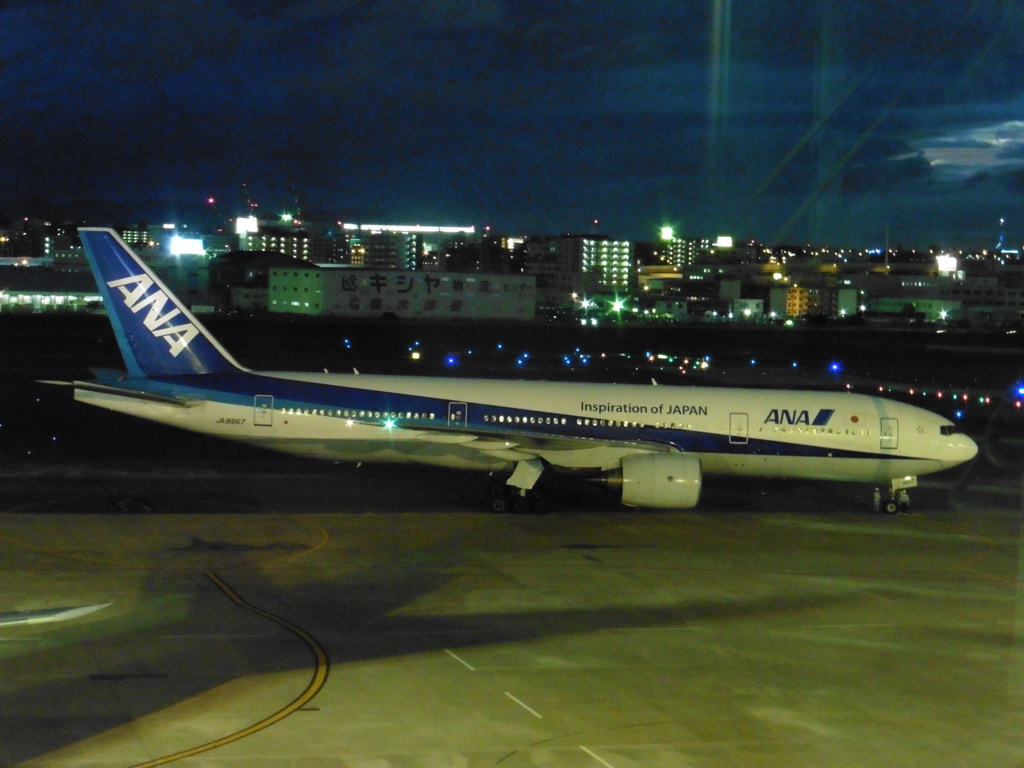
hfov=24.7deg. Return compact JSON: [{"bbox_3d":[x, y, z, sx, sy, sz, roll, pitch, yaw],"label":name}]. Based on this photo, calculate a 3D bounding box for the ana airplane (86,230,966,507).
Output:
[{"bbox_3d":[0.740,-0.760,162.440,63.700,18.500,60.900,1,3,-1],"label":"ana airplane"}]

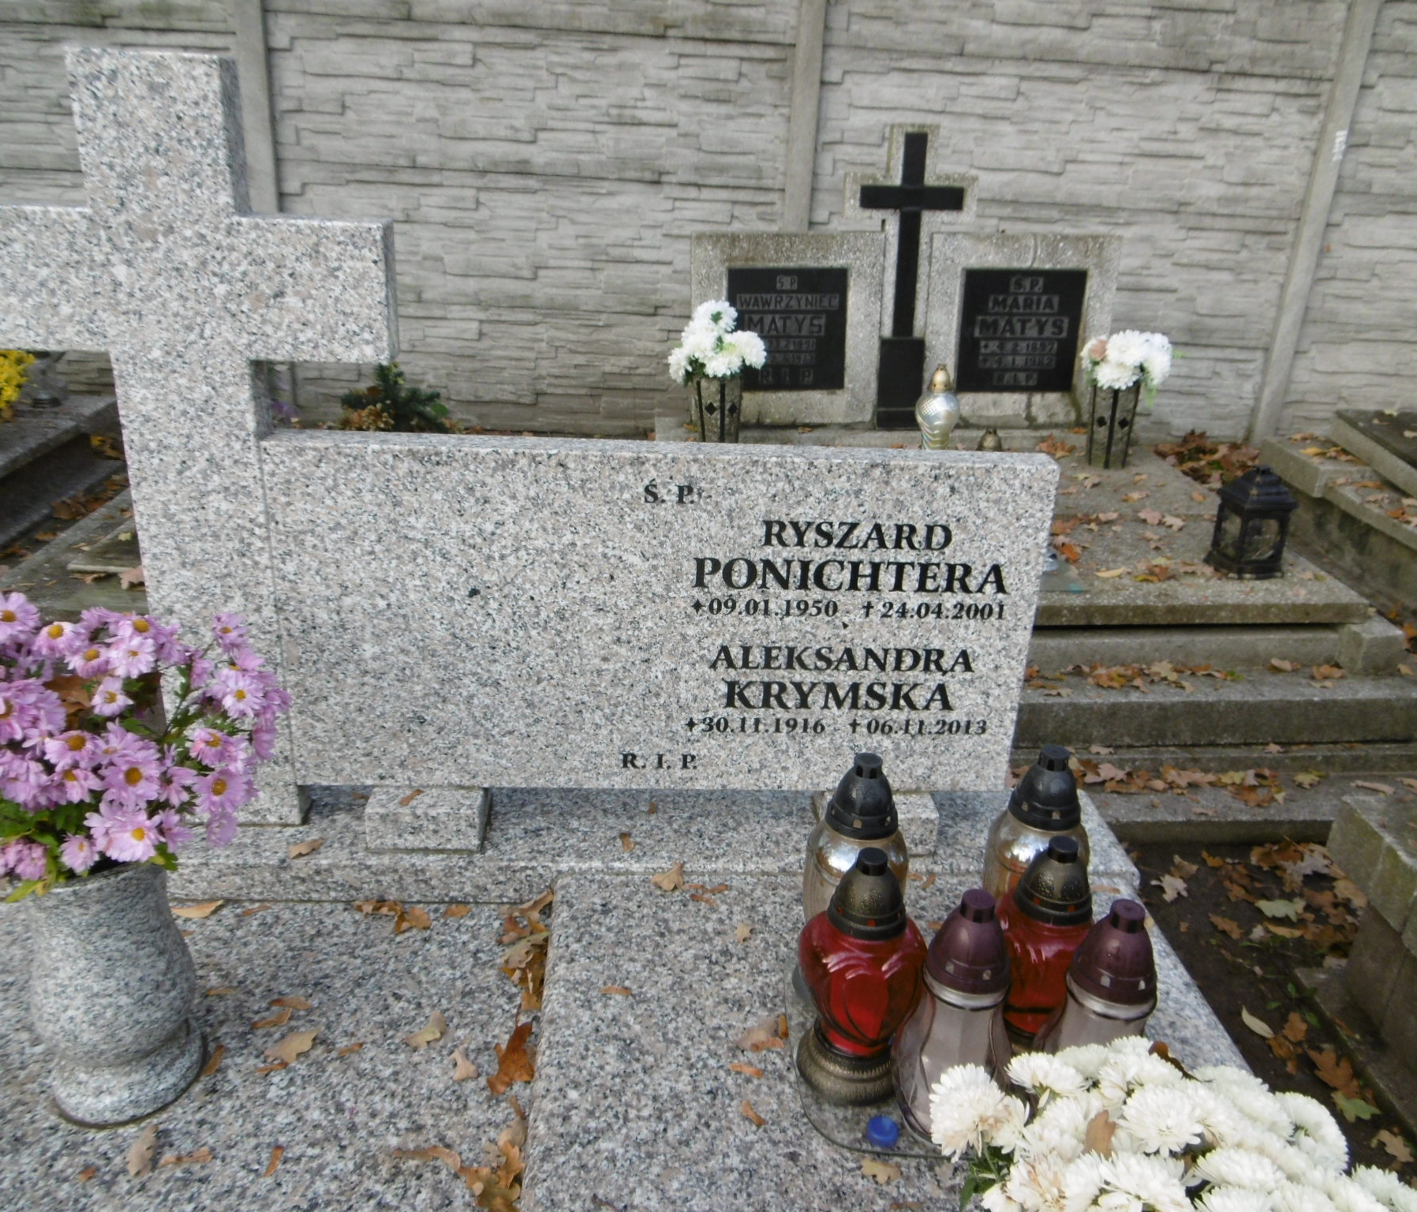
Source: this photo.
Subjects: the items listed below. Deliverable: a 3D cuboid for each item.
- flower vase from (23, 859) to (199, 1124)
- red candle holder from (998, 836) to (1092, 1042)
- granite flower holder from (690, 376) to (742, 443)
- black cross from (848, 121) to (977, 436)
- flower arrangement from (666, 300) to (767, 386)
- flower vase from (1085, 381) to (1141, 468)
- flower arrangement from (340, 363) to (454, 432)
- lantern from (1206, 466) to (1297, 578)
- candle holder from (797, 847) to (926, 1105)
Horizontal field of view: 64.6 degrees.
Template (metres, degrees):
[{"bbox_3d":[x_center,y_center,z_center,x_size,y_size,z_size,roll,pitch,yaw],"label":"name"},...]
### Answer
[{"bbox_3d":[-0.609,0.399,1.155,0.153,0.212,0.153,2,22,-2],"label":"flower vase"},{"bbox_3d":[0.406,0.416,1.356,0.148,0.307,0.130,1,19,-3],"label":"red candle holder"},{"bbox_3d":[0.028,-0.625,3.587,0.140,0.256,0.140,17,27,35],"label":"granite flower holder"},{"bbox_3d":[0.663,-1.096,3.805,0.423,0.978,0.100,0,22,-1],"label":"black cross"},{"bbox_3d":[0.027,-0.953,4.063,0.360,0.310,0.300,0,21,-1],"label":"flower arrangement"},{"bbox_3d":[1.516,-0.686,4.218,0.190,0.320,0.200,0,21,-1],"label":"flower vase"},{"bbox_3d":[-1.166,-0.751,4.141,0.420,0.320,0.360,2,20,-2],"label":"flower arrangement"},{"bbox_3d":[1.576,-0.252,3.236,0.160,0.300,0.158,0,21,-1],"label":"lantern"},{"bbox_3d":[0.157,0.363,1.137,0.128,0.250,0.115,2,22,-2],"label":"candle holder"}]

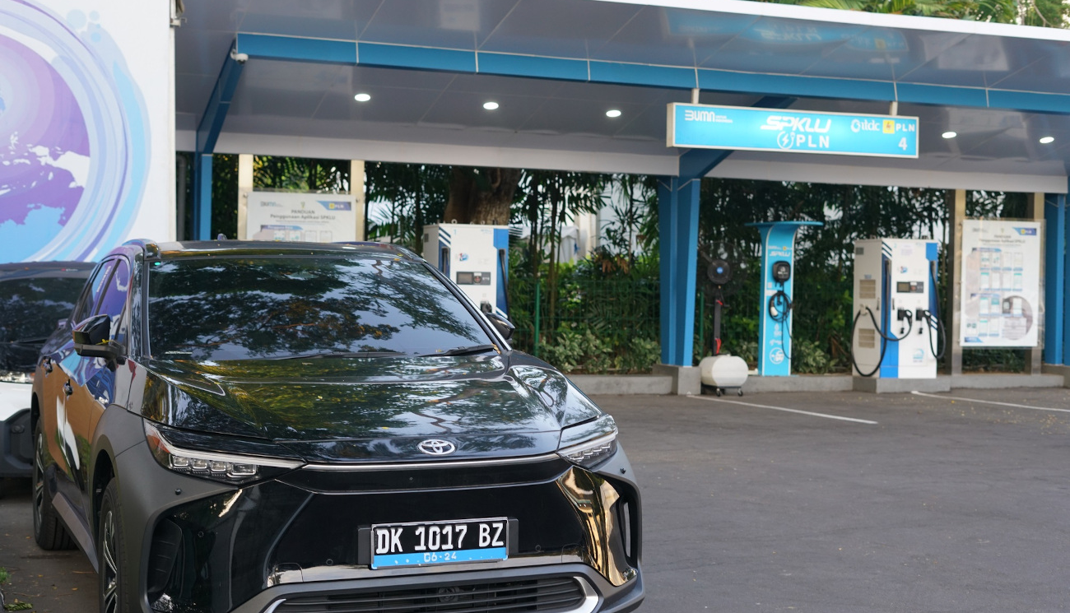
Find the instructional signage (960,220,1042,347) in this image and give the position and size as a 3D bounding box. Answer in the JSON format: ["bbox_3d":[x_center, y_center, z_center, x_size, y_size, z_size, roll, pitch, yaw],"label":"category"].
[{"bbox_3d":[6.911,-0.332,21.963,1.410,1.861,0.040,1,1,-21],"label":"instructional signage"}]

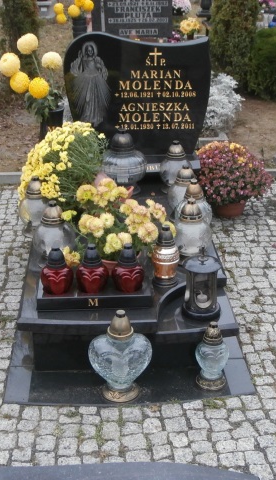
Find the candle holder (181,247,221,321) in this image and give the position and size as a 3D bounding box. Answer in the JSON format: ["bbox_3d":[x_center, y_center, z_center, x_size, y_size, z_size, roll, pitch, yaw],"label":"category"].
[{"bbox_3d":[0.243,0.153,2.652,0.147,0.258,0.147,-1,25,-3],"label":"candle holder"}]

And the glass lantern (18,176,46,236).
[{"bbox_3d":[-0.462,-0.156,3.239,0.168,0.270,0.168,-1,26,-3],"label":"glass lantern"}]

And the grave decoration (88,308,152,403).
[{"bbox_3d":[-0.062,0.409,2.483,0.222,0.342,0.140,-1,25,-3],"label":"grave decoration"}]

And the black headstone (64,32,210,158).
[{"bbox_3d":[0.000,-0.811,3.929,0.800,0.690,0.090,-1,25,-3],"label":"black headstone"}]

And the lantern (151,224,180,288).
[{"bbox_3d":[0.110,0.057,2.761,0.107,0.240,0.107,-1,25,-3],"label":"lantern"}]

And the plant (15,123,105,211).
[{"bbox_3d":[-0.362,-0.347,3.420,0.420,0.440,0.400,-1,26,-3],"label":"plant"}]

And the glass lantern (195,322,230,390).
[{"bbox_3d":[0.283,0.428,2.666,0.125,0.255,0.115,-1,26,-3],"label":"glass lantern"}]

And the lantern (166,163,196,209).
[{"bbox_3d":[0.232,-0.216,3.313,0.168,0.270,0.168,-1,25,-3],"label":"lantern"}]

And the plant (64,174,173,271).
[{"bbox_3d":[-0.077,-0.089,2.980,0.430,0.320,0.420,-1,25,-3],"label":"plant"}]

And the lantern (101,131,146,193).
[{"bbox_3d":[-0.076,-0.423,3.732,0.240,0.330,0.240,-1,26,-3],"label":"lantern"}]

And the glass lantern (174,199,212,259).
[{"bbox_3d":[0.238,-0.048,3.019,0.168,0.270,0.168,-1,26,-3],"label":"glass lantern"}]

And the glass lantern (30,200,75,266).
[{"bbox_3d":[-0.354,-0.031,2.905,0.183,0.278,0.183,-1,25,-3],"label":"glass lantern"}]

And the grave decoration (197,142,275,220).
[{"bbox_3d":[0.570,-0.356,4.155,0.450,0.450,0.450,-1,26,-3],"label":"grave decoration"}]

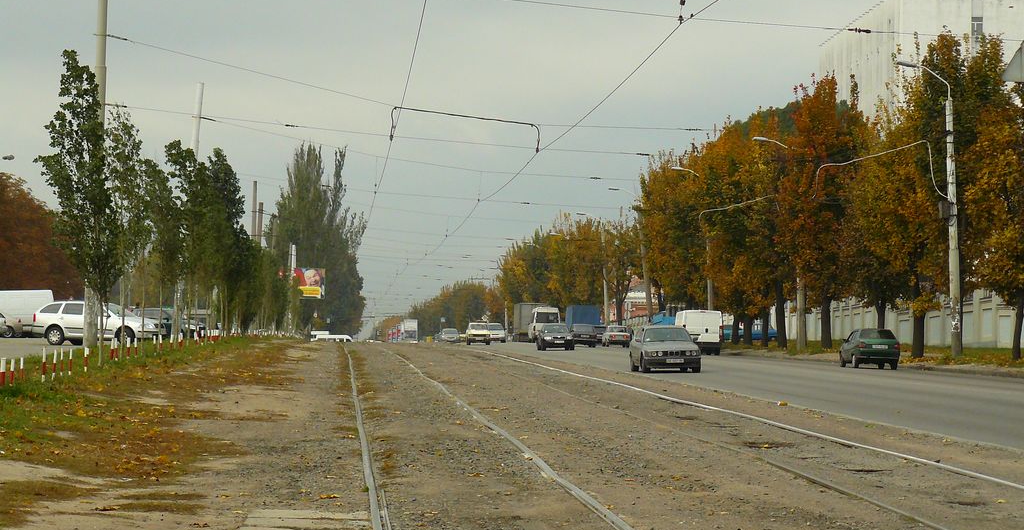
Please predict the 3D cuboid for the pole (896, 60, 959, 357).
[{"bbox_3d":[15.745,-2.098,104.000,2.350,11.200,0.450,0,-1,-4],"label":"pole"}]

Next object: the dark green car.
[{"bbox_3d":[12.520,2.937,96.814,1.670,1.410,4.000,0,-1,-4],"label":"dark green car"}]

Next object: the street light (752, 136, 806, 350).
[{"bbox_3d":[13.521,-1.085,138.800,2.650,10.800,0.450,0,-1,-4],"label":"street light"}]

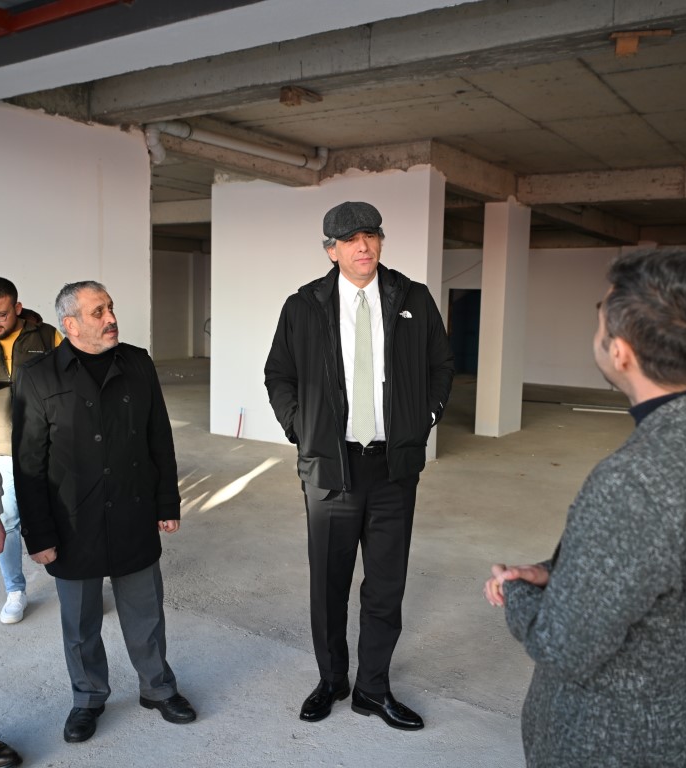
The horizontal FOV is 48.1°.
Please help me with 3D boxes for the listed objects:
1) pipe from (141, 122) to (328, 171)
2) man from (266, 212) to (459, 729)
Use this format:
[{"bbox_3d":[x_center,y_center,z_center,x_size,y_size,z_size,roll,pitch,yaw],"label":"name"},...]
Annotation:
[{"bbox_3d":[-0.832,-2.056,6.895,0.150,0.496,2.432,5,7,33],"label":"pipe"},{"bbox_3d":[0.052,0.301,2.945,0.690,1.972,0.400,1,6,-3],"label":"man"}]

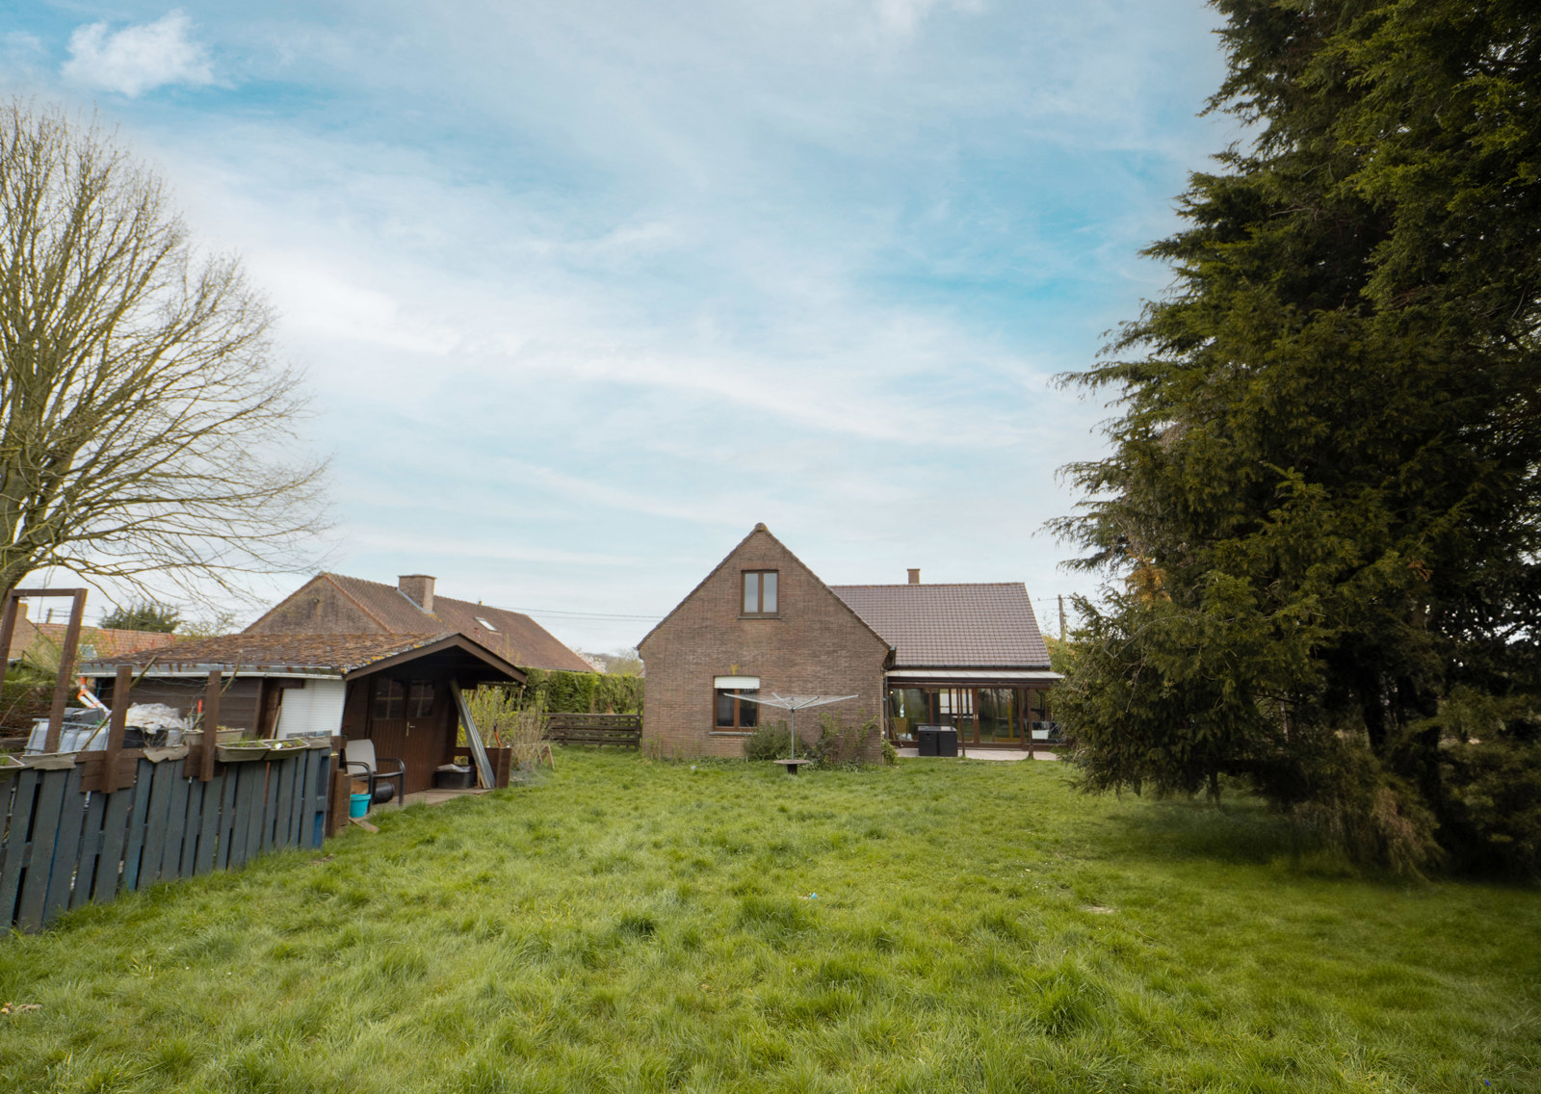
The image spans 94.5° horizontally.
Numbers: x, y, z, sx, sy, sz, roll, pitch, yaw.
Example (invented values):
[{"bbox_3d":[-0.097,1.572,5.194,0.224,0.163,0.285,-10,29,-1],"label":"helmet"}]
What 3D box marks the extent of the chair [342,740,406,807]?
[{"bbox_3d":[-5.411,3.074,9.669,0.600,0.900,0.570,-4,-12,21],"label":"chair"}]

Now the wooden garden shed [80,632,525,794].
[{"bbox_3d":[-6.671,2.539,11.000,3.794,2.445,4.590,-1,-11,8],"label":"wooden garden shed"}]

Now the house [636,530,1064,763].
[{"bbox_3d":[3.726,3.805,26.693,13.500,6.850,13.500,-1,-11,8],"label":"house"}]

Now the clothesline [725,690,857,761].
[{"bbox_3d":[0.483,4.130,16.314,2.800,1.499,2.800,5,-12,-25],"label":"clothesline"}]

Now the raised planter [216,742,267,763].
[{"bbox_3d":[-5.145,2.012,6.941,0.180,0.155,0.440,-4,-12,19],"label":"raised planter"}]

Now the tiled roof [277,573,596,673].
[{"bbox_3d":[-13.691,3.668,30.037,7.708,2.872,14.485,-1,-11,7],"label":"tiled roof"}]

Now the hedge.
[{"bbox_3d":[-6.919,5.787,25.868,5.220,2.468,1.500,0,-11,0],"label":"hedge"}]

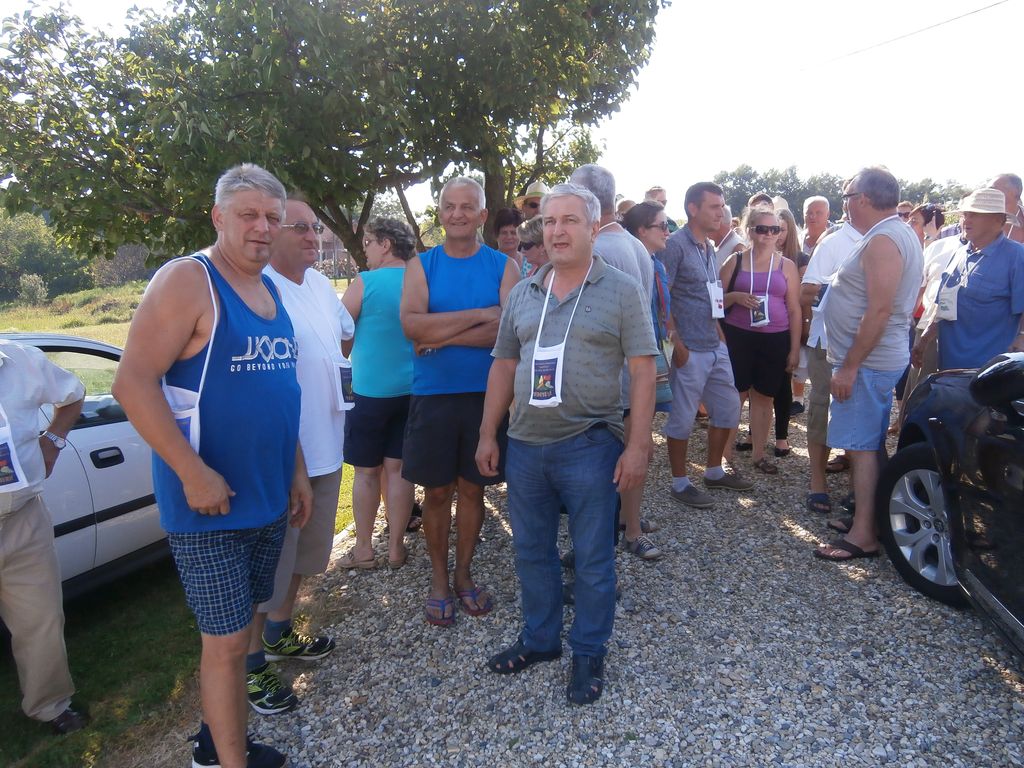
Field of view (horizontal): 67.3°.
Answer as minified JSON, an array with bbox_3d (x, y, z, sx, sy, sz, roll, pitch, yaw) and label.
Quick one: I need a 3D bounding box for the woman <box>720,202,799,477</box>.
[{"bbox_3d":[1.599,-0.294,4.929,0.520,1.658,0.340,2,6,8],"label":"woman"}]

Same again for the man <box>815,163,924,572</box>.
[{"bbox_3d":[1.669,-0.112,3.600,0.450,1.764,0.500,1,6,3],"label":"man"}]

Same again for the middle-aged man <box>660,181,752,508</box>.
[{"bbox_3d":[1.136,-0.265,4.491,0.420,1.784,0.500,6,8,43],"label":"middle-aged man"}]

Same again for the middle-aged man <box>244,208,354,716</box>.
[{"bbox_3d":[-0.769,0.224,2.707,0.420,1.729,0.550,6,8,41],"label":"middle-aged man"}]

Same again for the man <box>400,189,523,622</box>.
[{"bbox_3d":[-0.213,0.050,3.182,0.540,1.769,0.400,1,6,-5],"label":"man"}]

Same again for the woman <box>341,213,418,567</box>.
[{"bbox_3d":[-0.620,0.038,3.714,0.500,1.655,0.360,-2,7,-30],"label":"woman"}]

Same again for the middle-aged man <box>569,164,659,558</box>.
[{"bbox_3d":[0.401,-0.025,3.301,0.540,1.792,0.380,-3,7,-37],"label":"middle-aged man"}]

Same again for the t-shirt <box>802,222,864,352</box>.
[{"bbox_3d":[1.850,-0.527,4.203,0.560,0.740,0.340,-2,6,-23],"label":"t-shirt"}]

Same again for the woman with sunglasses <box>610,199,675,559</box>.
[{"bbox_3d":[0.649,-0.041,3.713,0.360,1.666,0.470,3,6,22],"label":"woman with sunglasses"}]

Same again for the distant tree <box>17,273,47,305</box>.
[{"bbox_3d":[-23.741,-4.719,38.000,1.500,1.650,1.500,1,6,0],"label":"distant tree"}]

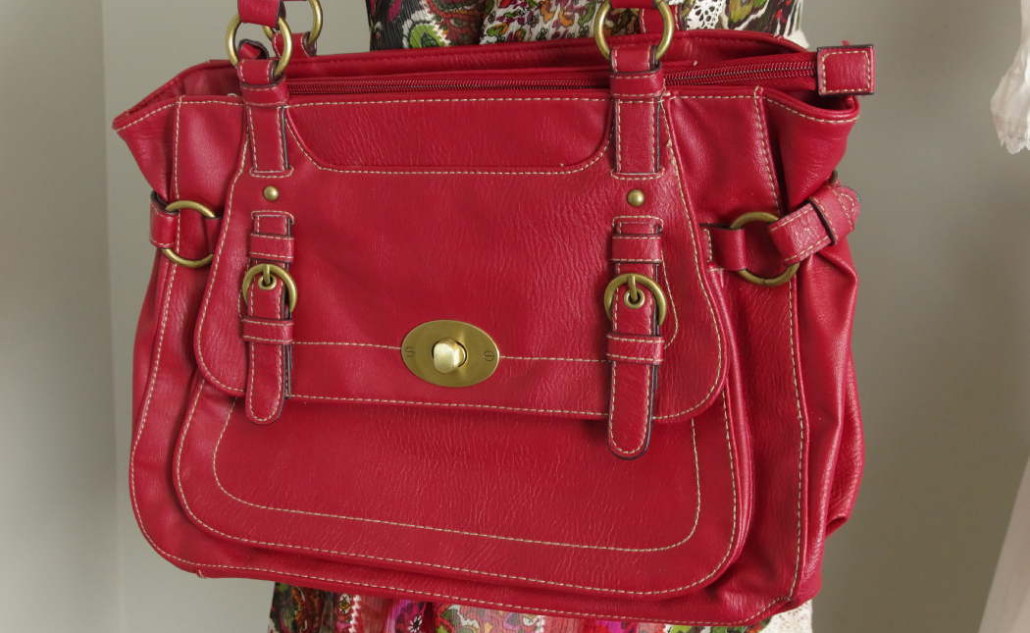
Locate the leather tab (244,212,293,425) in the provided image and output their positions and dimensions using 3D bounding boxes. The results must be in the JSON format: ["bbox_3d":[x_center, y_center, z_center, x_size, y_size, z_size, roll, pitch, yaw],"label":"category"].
[{"bbox_3d":[-0.137,0.001,0.779,0.033,0.118,0.014,3,11,20],"label":"leather tab"}]

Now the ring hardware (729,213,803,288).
[{"bbox_3d":[0.122,-0.033,0.684,0.038,0.038,0.005,-2,-20,-18],"label":"ring hardware"}]

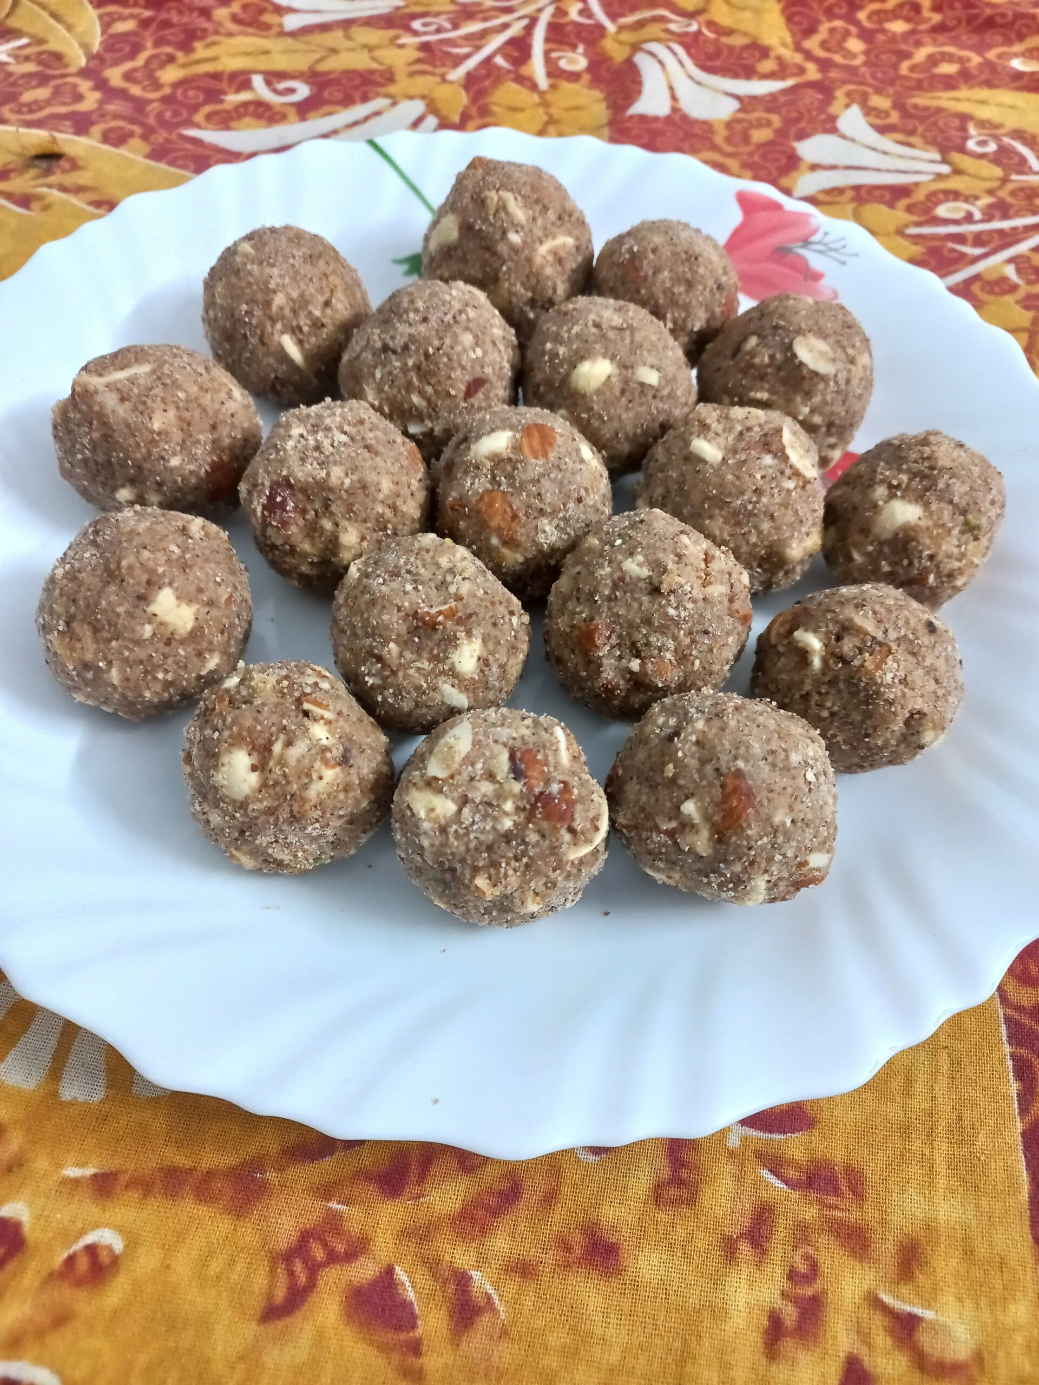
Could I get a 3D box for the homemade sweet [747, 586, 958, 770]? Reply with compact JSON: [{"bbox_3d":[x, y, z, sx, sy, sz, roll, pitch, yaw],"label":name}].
[{"bbox_3d":[0.066,-0.003,0.199,0.040,0.038,0.039,2,59,-3],"label":"homemade sweet"}]

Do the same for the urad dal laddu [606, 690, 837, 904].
[{"bbox_3d":[0.035,0.018,0.174,0.038,0.037,0.038,7,58,0],"label":"urad dal laddu"}]

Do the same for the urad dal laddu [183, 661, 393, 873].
[{"bbox_3d":[-0.039,0.013,0.172,0.036,0.037,0.036,2,58,-3],"label":"urad dal laddu"}]

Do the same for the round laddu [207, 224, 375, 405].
[{"bbox_3d":[-0.053,-0.087,0.232,0.038,0.038,0.038,2,58,-3],"label":"round laddu"}]

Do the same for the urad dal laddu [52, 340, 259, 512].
[{"bbox_3d":[-0.079,-0.057,0.221,0.043,0.037,0.040,0,59,-4],"label":"urad dal laddu"}]

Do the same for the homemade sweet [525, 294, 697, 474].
[{"bbox_3d":[0.021,-0.073,0.238,0.041,0.040,0.041,0,59,-4],"label":"homemade sweet"}]

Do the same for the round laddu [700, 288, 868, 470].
[{"bbox_3d":[0.061,-0.072,0.232,0.039,0.038,0.039,7,58,0],"label":"round laddu"}]

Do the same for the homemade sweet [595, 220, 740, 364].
[{"bbox_3d":[0.038,-0.104,0.260,0.038,0.036,0.037,0,59,-4],"label":"homemade sweet"}]

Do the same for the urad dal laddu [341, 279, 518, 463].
[{"bbox_3d":[-0.020,-0.072,0.225,0.040,0.038,0.040,7,58,0],"label":"urad dal laddu"}]

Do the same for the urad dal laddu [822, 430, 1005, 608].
[{"bbox_3d":[0.086,-0.038,0.221,0.038,0.038,0.038,0,59,-4],"label":"urad dal laddu"}]

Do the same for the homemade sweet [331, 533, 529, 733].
[{"bbox_3d":[-0.018,-0.012,0.199,0.039,0.039,0.040,0,59,-4],"label":"homemade sweet"}]

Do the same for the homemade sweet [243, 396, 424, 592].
[{"bbox_3d":[-0.040,-0.042,0.216,0.040,0.040,0.040,0,59,-4],"label":"homemade sweet"}]

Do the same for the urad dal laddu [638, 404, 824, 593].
[{"bbox_3d":[0.046,-0.043,0.222,0.040,0.041,0.040,0,59,-4],"label":"urad dal laddu"}]

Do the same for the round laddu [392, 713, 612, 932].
[{"bbox_3d":[-0.003,0.021,0.170,0.036,0.037,0.036,7,58,0],"label":"round laddu"}]

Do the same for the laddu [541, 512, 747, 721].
[{"bbox_3d":[0.025,-0.015,0.193,0.040,0.039,0.040,7,58,0],"label":"laddu"}]

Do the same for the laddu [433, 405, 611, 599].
[{"bbox_3d":[0.001,-0.039,0.206,0.037,0.038,0.037,7,58,0],"label":"laddu"}]

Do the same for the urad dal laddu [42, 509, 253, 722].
[{"bbox_3d":[-0.073,-0.015,0.196,0.039,0.040,0.040,0,59,-4],"label":"urad dal laddu"}]

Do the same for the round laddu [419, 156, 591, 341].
[{"bbox_3d":[-0.003,-0.109,0.249,0.041,0.040,0.041,2,58,-3],"label":"round laddu"}]

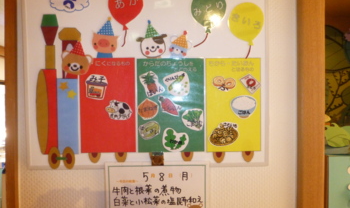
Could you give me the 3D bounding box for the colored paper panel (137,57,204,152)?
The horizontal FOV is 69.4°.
[{"bbox_3d":[-0.013,0.004,0.765,0.205,0.287,0.005,0,1,-1],"label":"colored paper panel"}]

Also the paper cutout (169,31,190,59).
[{"bbox_3d":[0.016,-0.175,0.747,0.066,0.082,0.008,-1,2,-1],"label":"paper cutout"}]

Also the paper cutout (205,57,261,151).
[{"bbox_3d":[0.177,0.004,0.755,0.166,0.280,0.008,-1,2,-1],"label":"paper cutout"}]

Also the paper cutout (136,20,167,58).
[{"bbox_3d":[-0.068,-0.192,0.745,0.091,0.113,0.008,-1,2,-1],"label":"paper cutout"}]

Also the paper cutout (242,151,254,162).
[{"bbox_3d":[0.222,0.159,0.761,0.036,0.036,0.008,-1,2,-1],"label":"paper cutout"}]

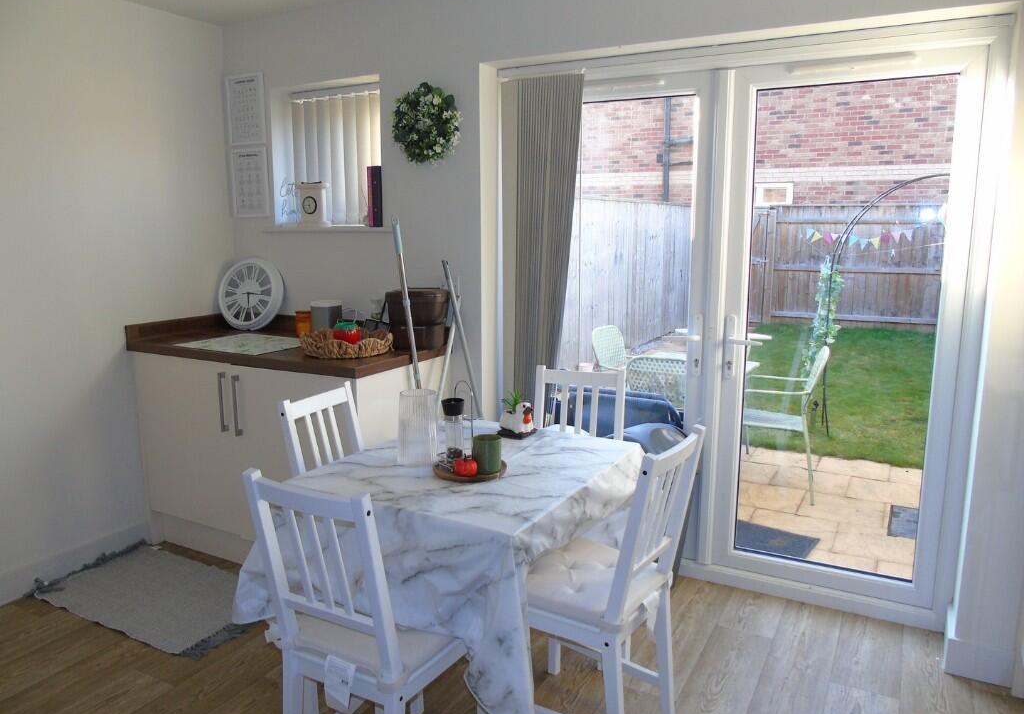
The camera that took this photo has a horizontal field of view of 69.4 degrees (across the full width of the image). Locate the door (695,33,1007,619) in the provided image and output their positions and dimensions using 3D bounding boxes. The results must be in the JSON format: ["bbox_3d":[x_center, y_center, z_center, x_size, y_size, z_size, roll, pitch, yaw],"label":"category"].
[{"bbox_3d":[1.141,-0.071,2.627,0.869,1.936,0.070,5,11,28],"label":"door"}]

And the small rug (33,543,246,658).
[{"bbox_3d":[-1.341,0.914,2.873,0.965,0.016,0.523,6,11,30],"label":"small rug"}]

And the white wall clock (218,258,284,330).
[{"bbox_3d":[-1.208,-0.287,3.438,0.325,0.325,0.060,3,-2,17],"label":"white wall clock"}]

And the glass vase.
[{"bbox_3d":[-0.265,0.195,2.074,0.108,0.193,0.108,0,10,0],"label":"glass vase"}]

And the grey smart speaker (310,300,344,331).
[{"bbox_3d":[-0.804,-0.155,3.194,0.120,0.161,0.120,5,11,28],"label":"grey smart speaker"}]

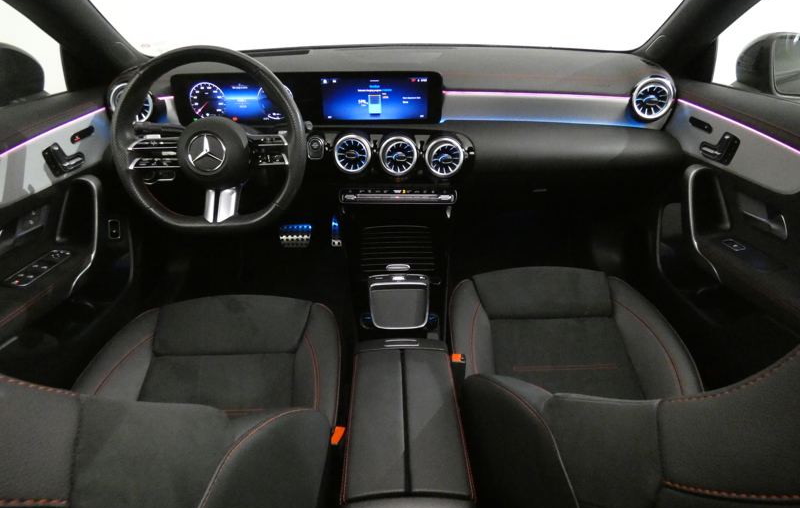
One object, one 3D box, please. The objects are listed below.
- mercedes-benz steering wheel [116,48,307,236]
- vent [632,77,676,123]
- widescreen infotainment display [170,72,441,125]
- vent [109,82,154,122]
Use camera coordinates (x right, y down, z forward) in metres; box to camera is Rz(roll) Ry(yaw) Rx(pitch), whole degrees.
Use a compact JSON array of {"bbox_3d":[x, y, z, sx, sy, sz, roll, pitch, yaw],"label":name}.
[{"bbox_3d":[-0.363,-0.217,0.905,0.370,0.353,0.100,0,6,0],"label":"mercedes-benz steering wheel"},{"bbox_3d":[0.572,-0.354,1.054,0.093,0.094,0.055,2,26,4],"label":"vent"},{"bbox_3d":[-0.210,-0.361,1.079,0.614,0.116,0.028,-1,23,-1],"label":"widescreen infotainment display"},{"bbox_3d":[-0.605,-0.345,1.049,0.093,0.094,0.055,-2,26,-4],"label":"vent"}]

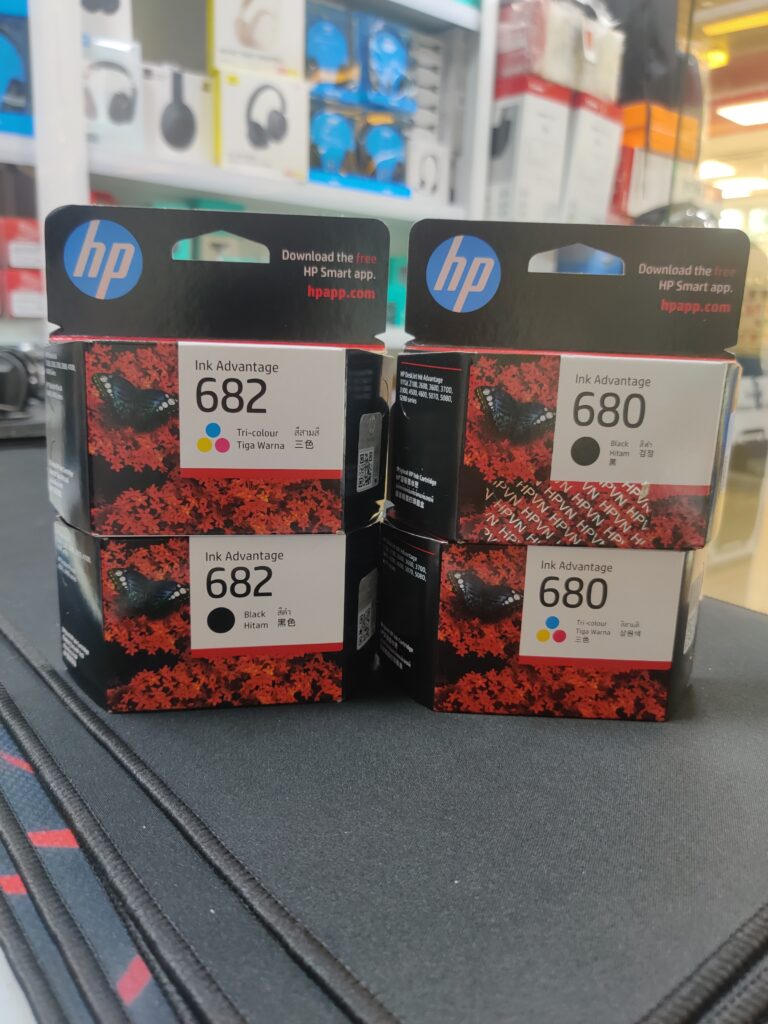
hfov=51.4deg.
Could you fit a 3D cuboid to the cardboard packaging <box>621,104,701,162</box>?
[{"bbox_3d":[0.845,-1.174,2.511,0.264,0.130,0.150,-8,16,-38],"label":"cardboard packaging"}]

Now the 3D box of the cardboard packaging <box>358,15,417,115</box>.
[{"bbox_3d":[-0.004,-0.938,1.688,0.127,0.175,0.060,-8,16,-38],"label":"cardboard packaging"}]

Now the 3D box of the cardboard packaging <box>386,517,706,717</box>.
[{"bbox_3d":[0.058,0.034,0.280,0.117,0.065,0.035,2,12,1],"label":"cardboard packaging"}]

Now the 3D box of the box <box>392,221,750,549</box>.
[{"bbox_3d":[0.065,-0.042,0.261,0.117,0.102,0.035,2,12,-1],"label":"box"}]

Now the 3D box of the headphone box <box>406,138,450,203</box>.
[{"bbox_3d":[0.086,-0.779,1.820,0.125,0.144,0.050,-8,16,-38],"label":"headphone box"}]

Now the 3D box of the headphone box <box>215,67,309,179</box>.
[{"bbox_3d":[-0.245,-0.751,1.562,0.190,0.178,0.055,-8,16,-38],"label":"headphone box"}]

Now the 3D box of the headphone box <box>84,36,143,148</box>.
[{"bbox_3d":[-0.488,-0.710,1.377,0.122,0.174,0.060,-8,16,-38],"label":"headphone box"}]

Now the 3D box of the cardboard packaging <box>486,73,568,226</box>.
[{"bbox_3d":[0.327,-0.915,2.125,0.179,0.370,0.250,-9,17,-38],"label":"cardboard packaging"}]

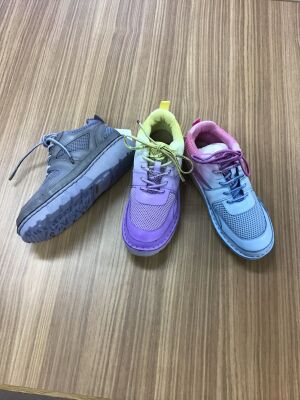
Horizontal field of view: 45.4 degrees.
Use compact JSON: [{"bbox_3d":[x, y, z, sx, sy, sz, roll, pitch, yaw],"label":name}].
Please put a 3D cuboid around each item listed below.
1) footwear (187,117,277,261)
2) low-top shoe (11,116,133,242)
[{"bbox_3d":[0.148,-0.024,0.666,0.101,0.112,0.270,-24,68,-8],"label":"footwear"},{"bbox_3d":[-0.153,-0.038,0.679,0.112,0.101,0.270,43,74,10],"label":"low-top shoe"}]

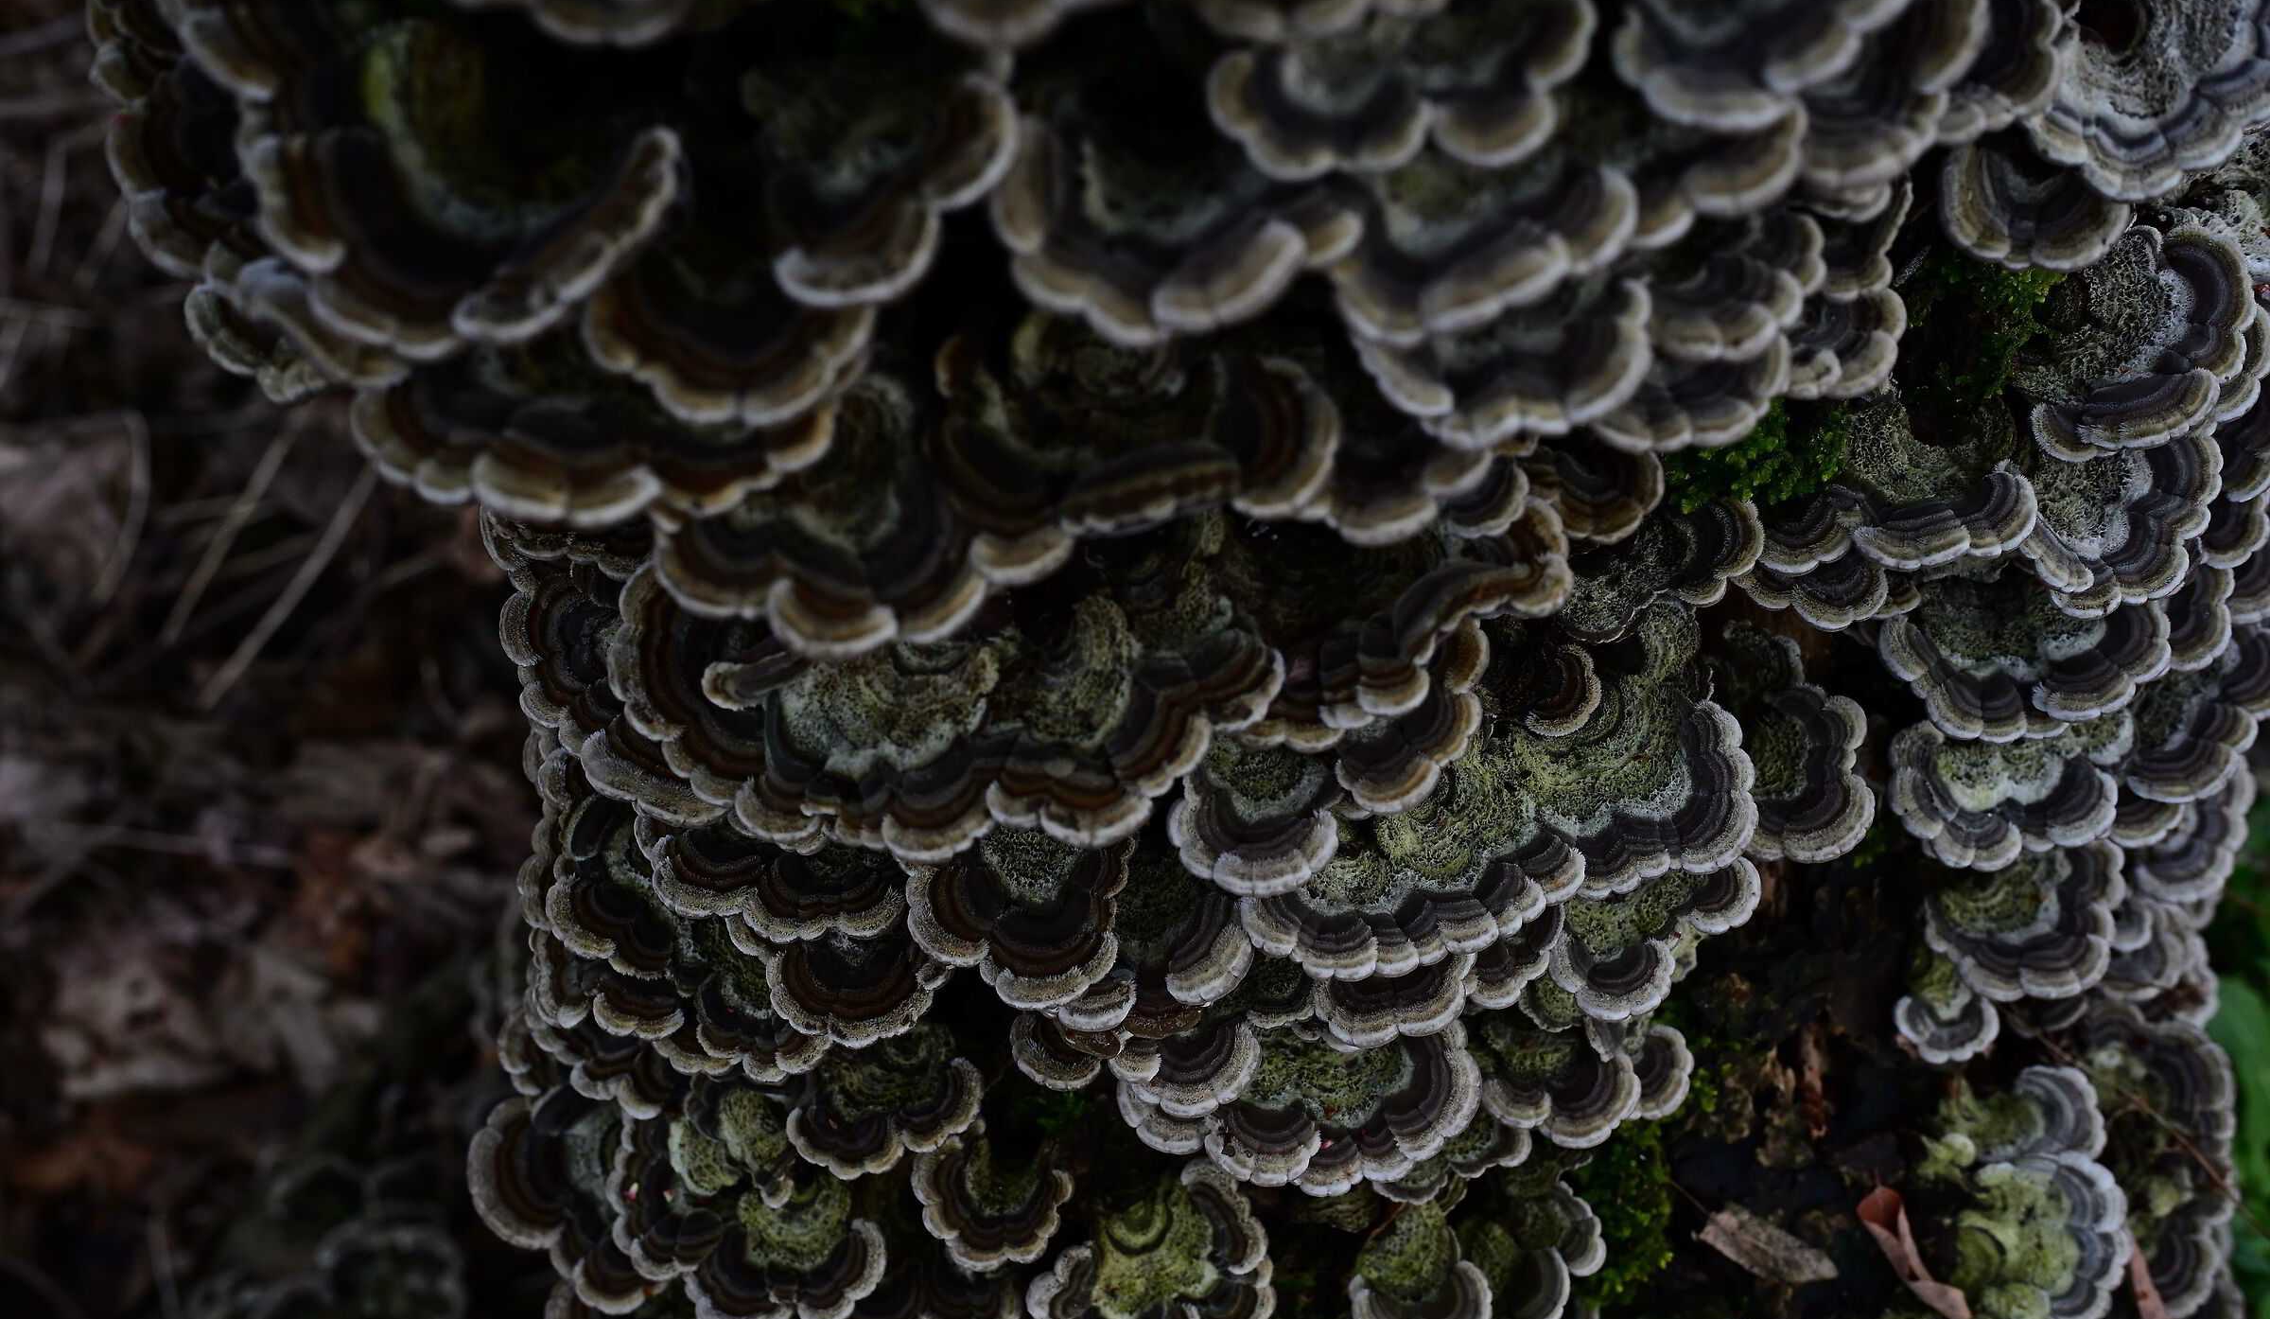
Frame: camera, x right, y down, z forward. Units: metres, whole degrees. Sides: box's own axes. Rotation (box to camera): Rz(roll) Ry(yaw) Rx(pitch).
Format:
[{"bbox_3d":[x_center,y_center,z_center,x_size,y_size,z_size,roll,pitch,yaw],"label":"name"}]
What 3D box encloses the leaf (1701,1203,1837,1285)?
[{"bbox_3d":[0.159,0.148,0.630,0.035,0.005,0.013,15,73,5],"label":"leaf"}]

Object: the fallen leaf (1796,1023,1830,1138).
[{"bbox_3d":[0.170,0.105,0.630,0.007,0.005,0.028,-5,84,-3],"label":"fallen leaf"}]

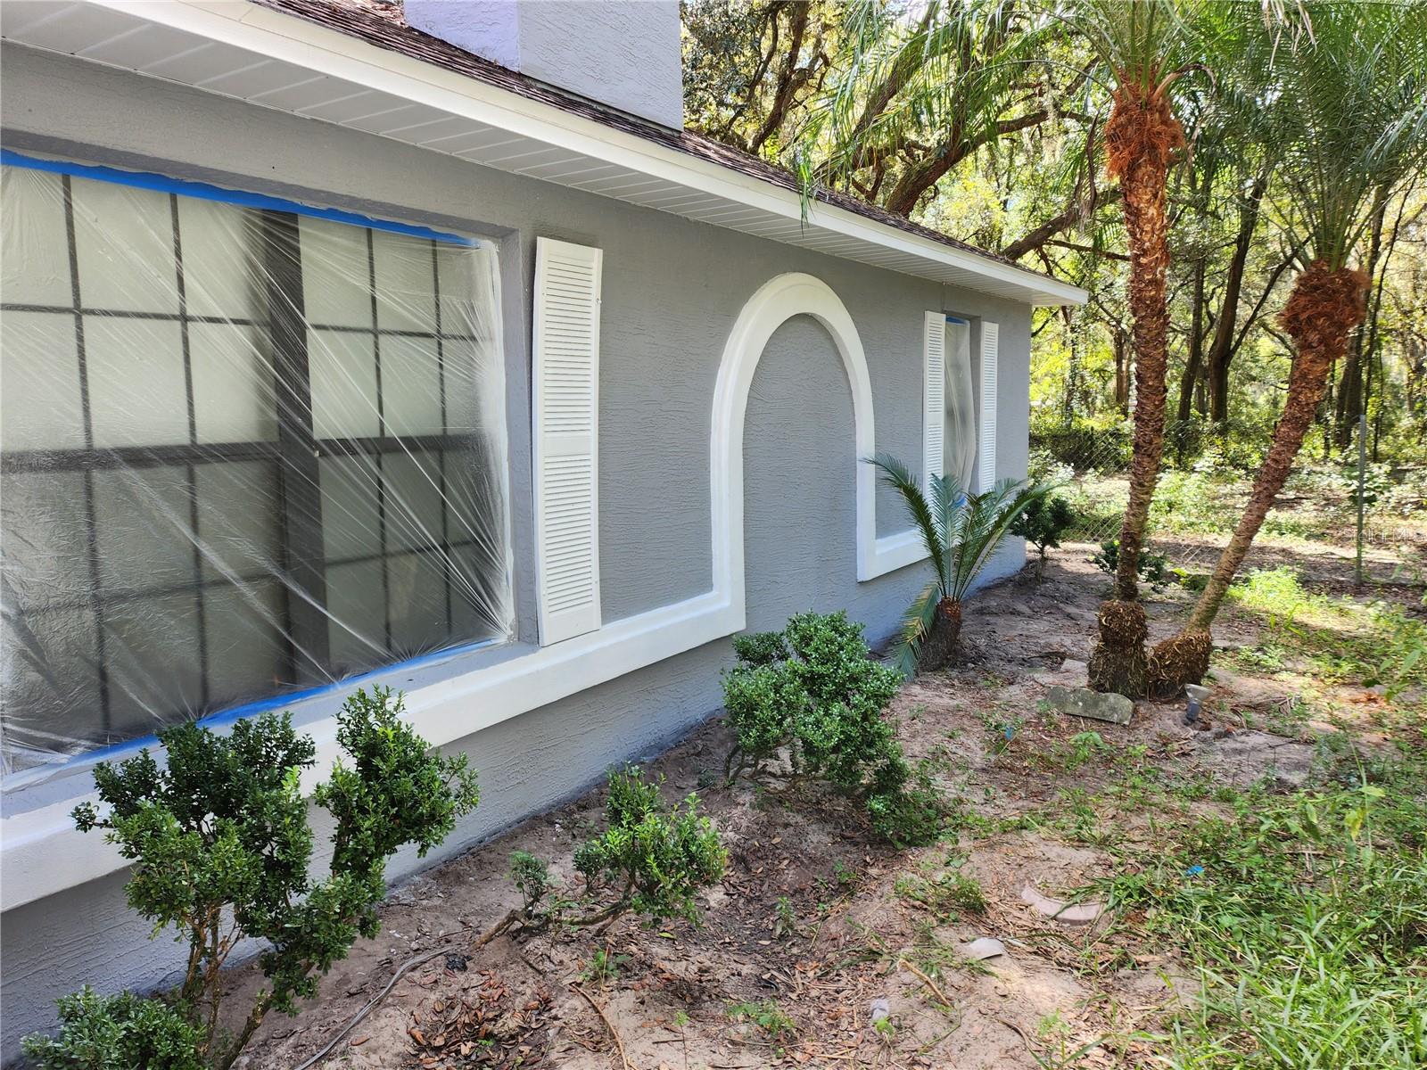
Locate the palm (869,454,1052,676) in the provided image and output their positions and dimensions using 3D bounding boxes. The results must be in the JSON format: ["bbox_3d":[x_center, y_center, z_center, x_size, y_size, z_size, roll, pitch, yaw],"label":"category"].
[{"bbox_3d":[1.455,0.170,5.830,1.030,1.270,0.970,2,8,14],"label":"palm"}]

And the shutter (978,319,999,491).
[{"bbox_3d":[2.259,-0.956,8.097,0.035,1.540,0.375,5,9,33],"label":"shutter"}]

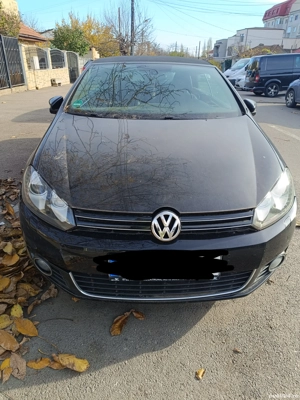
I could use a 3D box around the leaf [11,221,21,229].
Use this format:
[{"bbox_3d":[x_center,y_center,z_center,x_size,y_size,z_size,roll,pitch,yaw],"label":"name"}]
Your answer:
[{"bbox_3d":[-1.184,0.216,2.447,0.068,0.025,0.139,-9,27,-21],"label":"leaf"}]

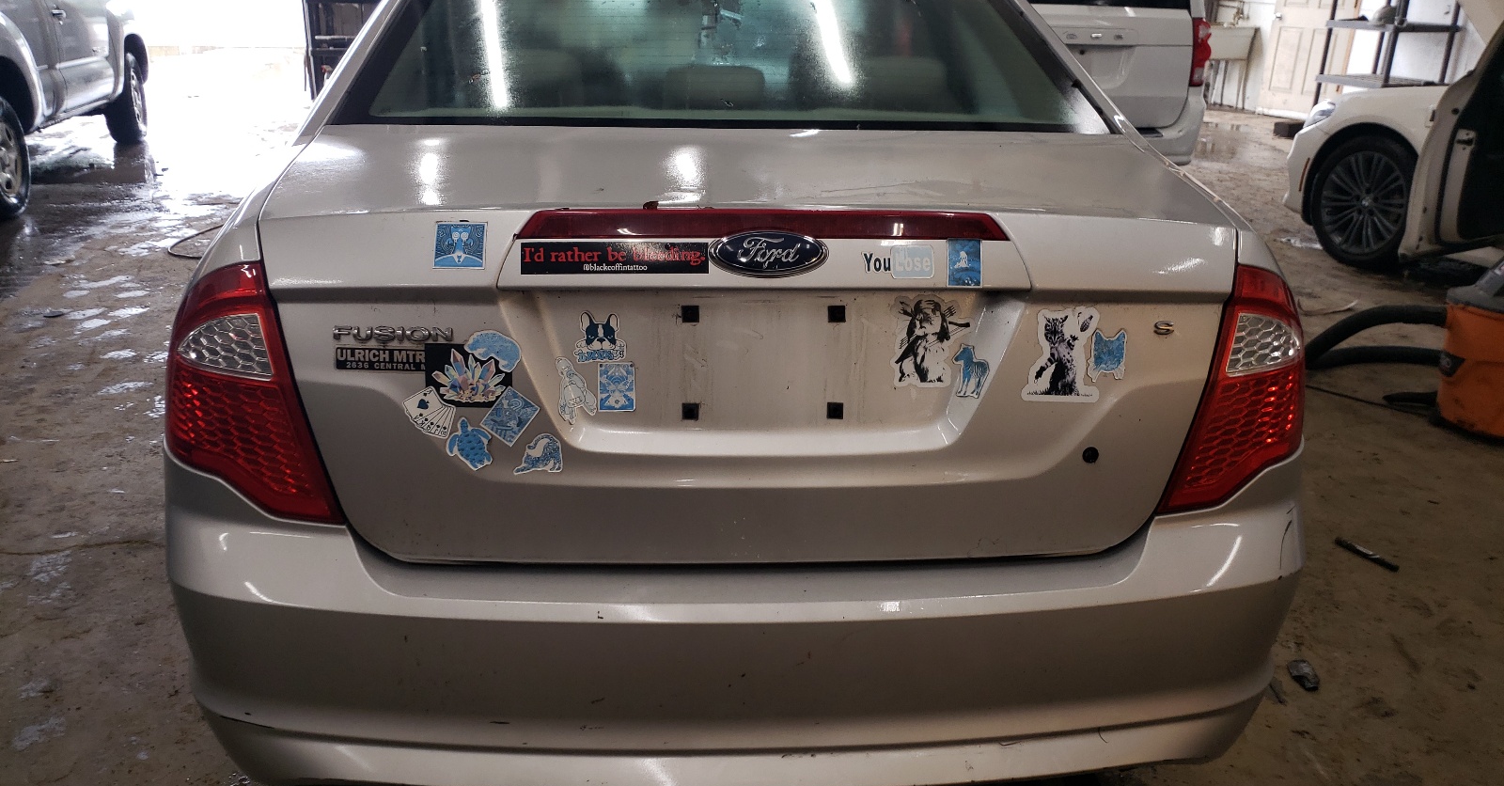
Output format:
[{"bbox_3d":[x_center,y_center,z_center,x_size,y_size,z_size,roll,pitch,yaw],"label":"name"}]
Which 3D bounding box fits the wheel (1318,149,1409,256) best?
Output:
[{"bbox_3d":[3.150,-0.969,5.695,0.220,0.530,0.530,-7,23,-20],"label":"wheel"}]

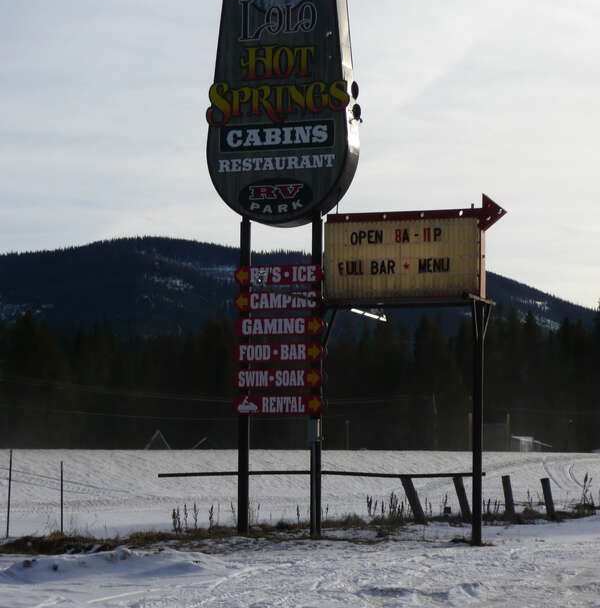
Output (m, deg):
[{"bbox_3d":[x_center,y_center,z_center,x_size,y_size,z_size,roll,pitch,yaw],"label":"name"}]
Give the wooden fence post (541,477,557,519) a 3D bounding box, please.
[{"bbox_3d":[4.993,3.933,41.329,0.155,0.858,0.155,-8,-4,-1],"label":"wooden fence post"}]

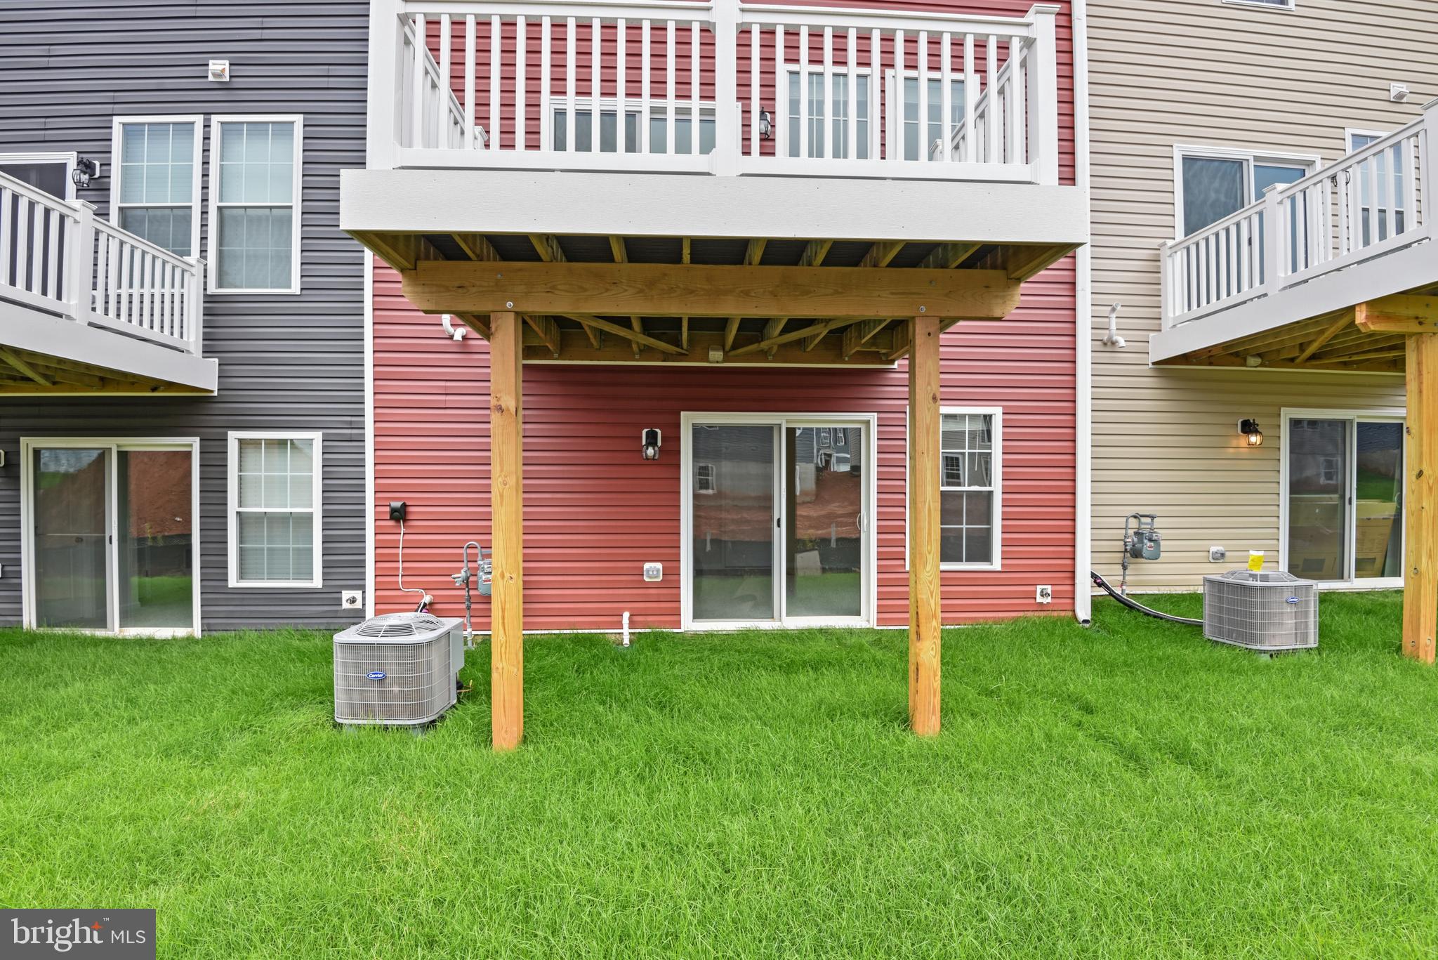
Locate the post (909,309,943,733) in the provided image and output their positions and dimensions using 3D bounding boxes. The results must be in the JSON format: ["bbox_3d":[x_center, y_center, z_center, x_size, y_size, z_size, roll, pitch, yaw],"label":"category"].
[{"bbox_3d":[1.244,0.277,3.886,0.140,2.485,0.140,0,0,-4],"label":"post"}]

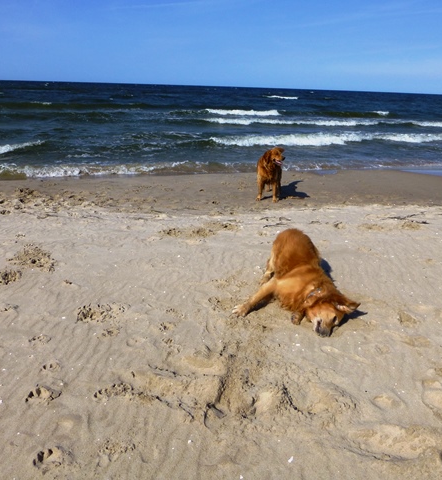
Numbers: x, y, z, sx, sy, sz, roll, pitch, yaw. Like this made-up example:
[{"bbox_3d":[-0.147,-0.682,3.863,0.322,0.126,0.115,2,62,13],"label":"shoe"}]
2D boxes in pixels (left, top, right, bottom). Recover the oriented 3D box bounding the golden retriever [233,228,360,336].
[{"bbox_3d":[0.482,0.226,3.072,0.660,0.460,0.950,1,19,-4],"label":"golden retriever"}]

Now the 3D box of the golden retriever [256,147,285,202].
[{"bbox_3d":[0.768,-0.959,6.183,0.340,0.710,0.850,7,19,13],"label":"golden retriever"}]

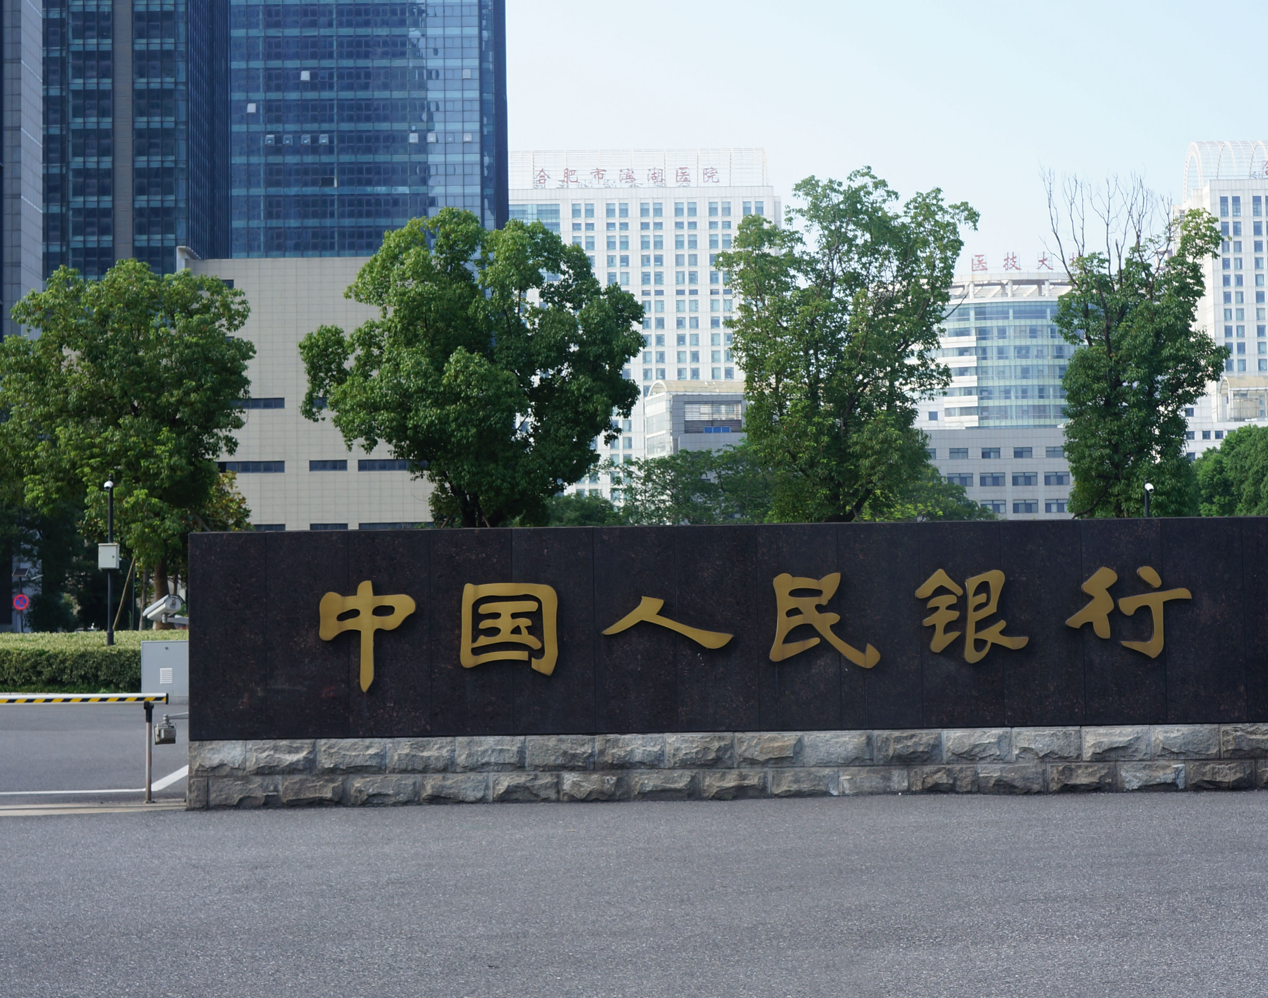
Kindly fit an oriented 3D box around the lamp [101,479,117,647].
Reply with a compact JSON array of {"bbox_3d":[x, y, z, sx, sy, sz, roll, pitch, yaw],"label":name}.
[{"bbox_3d":[-10.331,1.588,39.000,0.420,4.050,0.350,-1,-4,-1],"label":"lamp"}]

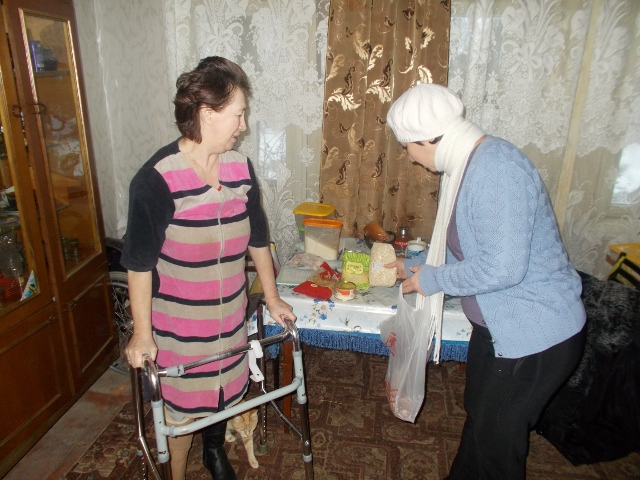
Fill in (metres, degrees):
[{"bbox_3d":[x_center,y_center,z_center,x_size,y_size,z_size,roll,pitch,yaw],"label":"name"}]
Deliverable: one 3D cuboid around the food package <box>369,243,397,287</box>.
[{"bbox_3d":[0.279,0.102,2.096,0.120,0.190,0.075,3,18,8],"label":"food package"}]

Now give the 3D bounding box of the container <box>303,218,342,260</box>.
[{"bbox_3d":[0.021,-0.008,2.450,0.200,0.182,0.100,9,20,25],"label":"container"}]

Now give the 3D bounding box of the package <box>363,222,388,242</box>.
[{"bbox_3d":[0.293,-0.040,2.467,0.145,0.080,0.090,19,19,2],"label":"package"}]

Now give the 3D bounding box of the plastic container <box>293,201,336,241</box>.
[{"bbox_3d":[-0.018,-0.072,2.621,0.190,0.200,0.170,5,18,15],"label":"plastic container"}]

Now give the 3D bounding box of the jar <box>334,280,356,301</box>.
[{"bbox_3d":[0.109,0.207,1.993,0.092,0.052,0.092,3,18,8],"label":"jar"}]

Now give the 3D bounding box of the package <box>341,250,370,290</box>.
[{"bbox_3d":[0.160,0.119,2.082,0.120,0.166,0.060,4,18,10],"label":"package"}]

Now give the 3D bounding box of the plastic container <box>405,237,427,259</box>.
[{"bbox_3d":[0.476,0.054,2.353,0.110,0.126,0.110,3,18,8],"label":"plastic container"}]

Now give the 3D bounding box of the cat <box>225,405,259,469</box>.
[{"bbox_3d":[-0.341,0.798,2.200,0.155,0.255,0.380,-1,18,-4],"label":"cat"}]

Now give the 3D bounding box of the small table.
[{"bbox_3d":[0.344,0.485,2.405,1.040,0.730,0.860,3,18,8],"label":"small table"}]

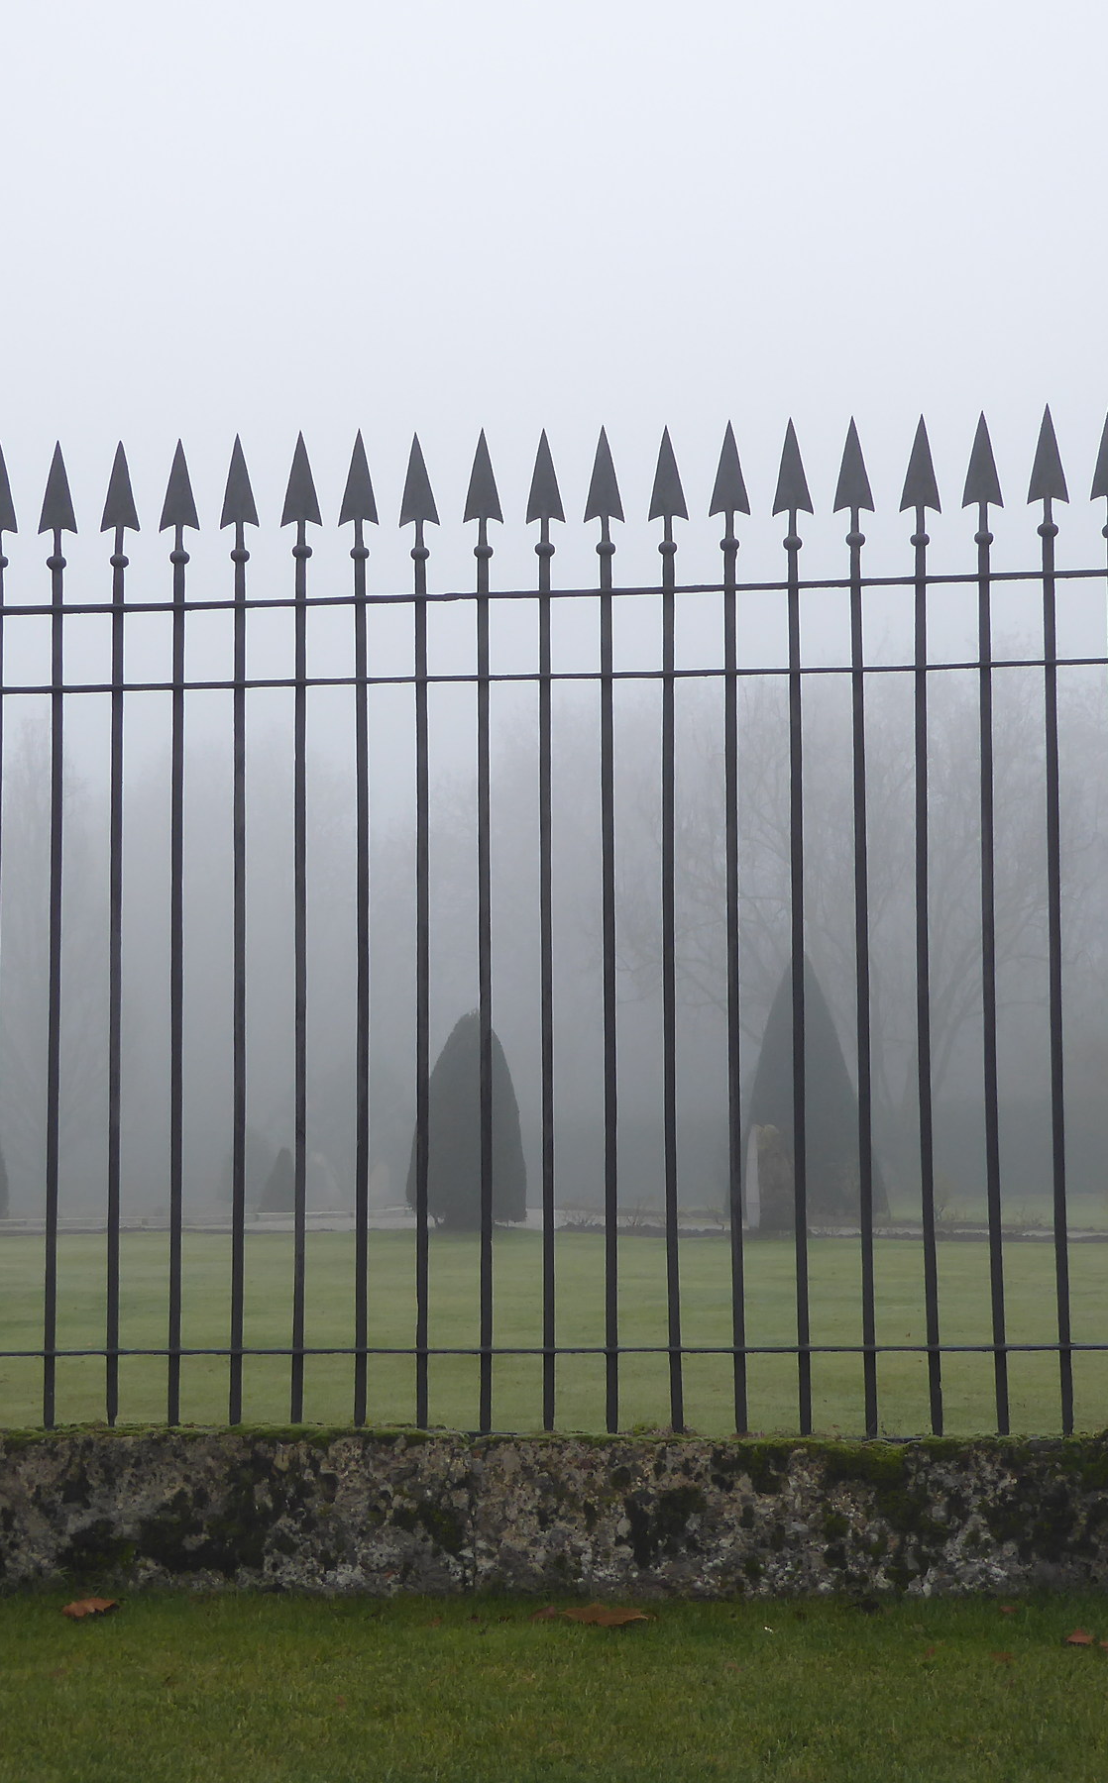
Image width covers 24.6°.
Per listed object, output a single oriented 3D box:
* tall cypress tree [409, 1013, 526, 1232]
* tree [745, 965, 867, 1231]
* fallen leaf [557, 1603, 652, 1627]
[{"bbox_3d":[-1.012,2.660,29.770,1.442,2.557,1.442,0,-5,0],"label":"tall cypress tree"},{"bbox_3d":[3.184,2.444,31.647,1.902,3.298,1.902,0,-5,0],"label":"tree"},{"bbox_3d":[0.121,1.660,5.831,0.209,0.035,0.150,0,-5,0],"label":"fallen leaf"}]

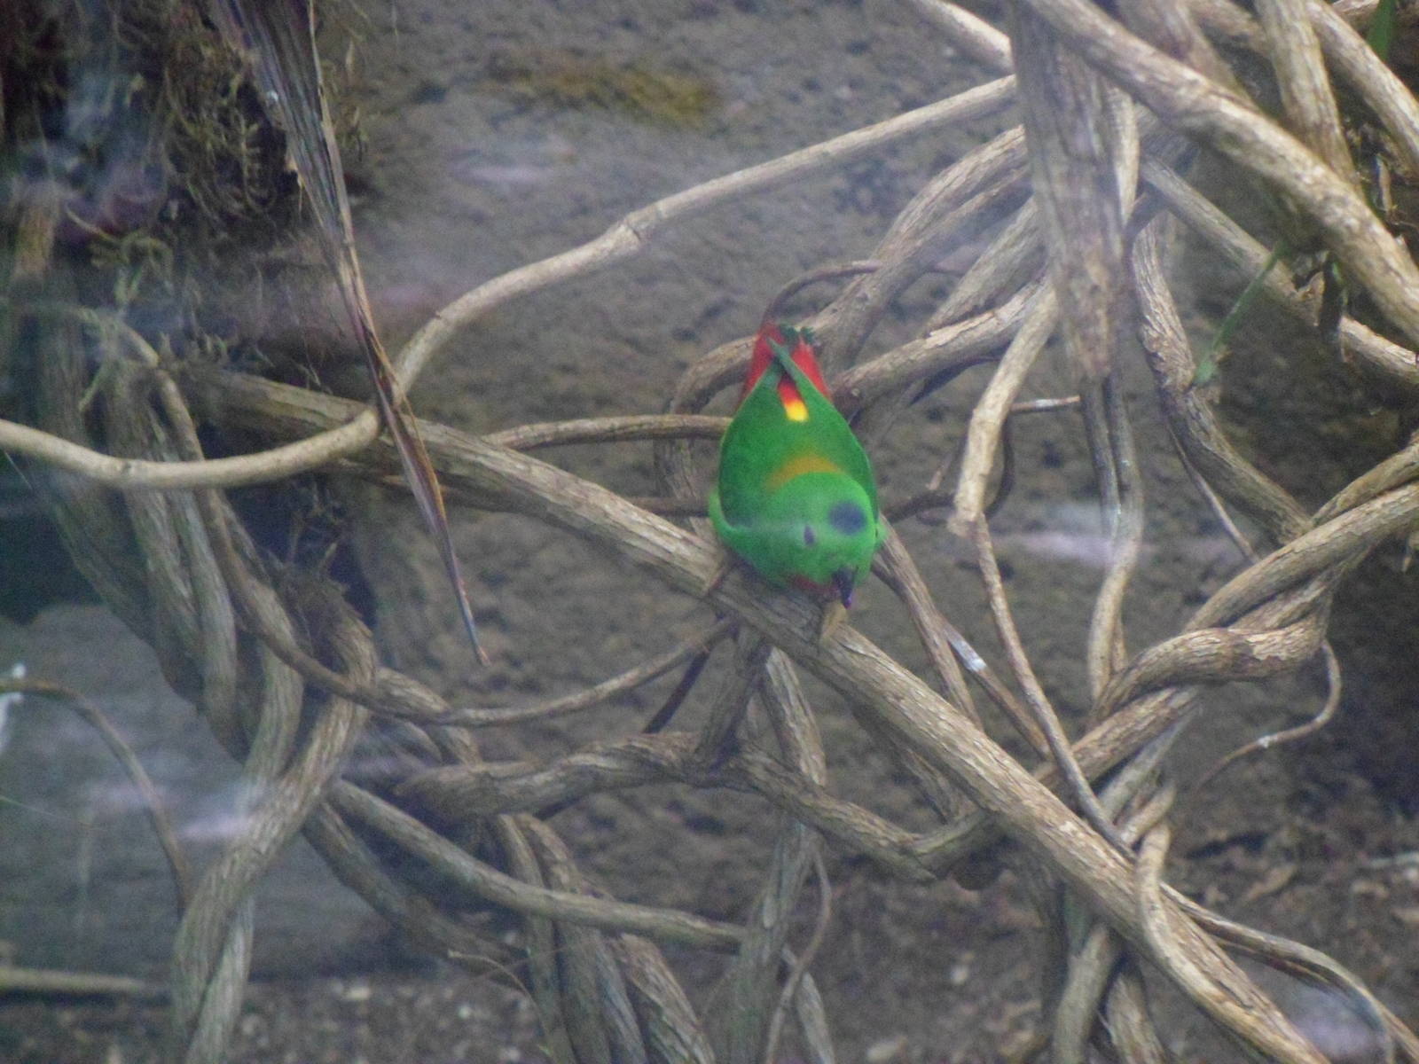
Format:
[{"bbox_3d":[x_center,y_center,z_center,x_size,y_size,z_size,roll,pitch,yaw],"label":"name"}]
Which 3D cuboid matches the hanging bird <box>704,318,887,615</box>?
[{"bbox_3d":[0.027,-0.019,3.400,0.054,0.056,0.116,-3,38,-6],"label":"hanging bird"}]

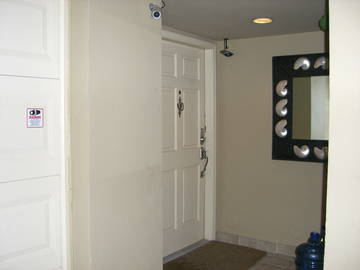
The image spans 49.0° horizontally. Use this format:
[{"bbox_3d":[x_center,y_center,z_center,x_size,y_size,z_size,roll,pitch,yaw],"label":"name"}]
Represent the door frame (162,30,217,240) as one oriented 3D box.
[{"bbox_3d":[0.040,0.111,3.775,0.135,2.080,1.010,2,4,36],"label":"door frame"}]

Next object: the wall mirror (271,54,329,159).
[{"bbox_3d":[1.270,-0.233,3.473,0.970,0.970,0.040,2,4,36],"label":"wall mirror"}]

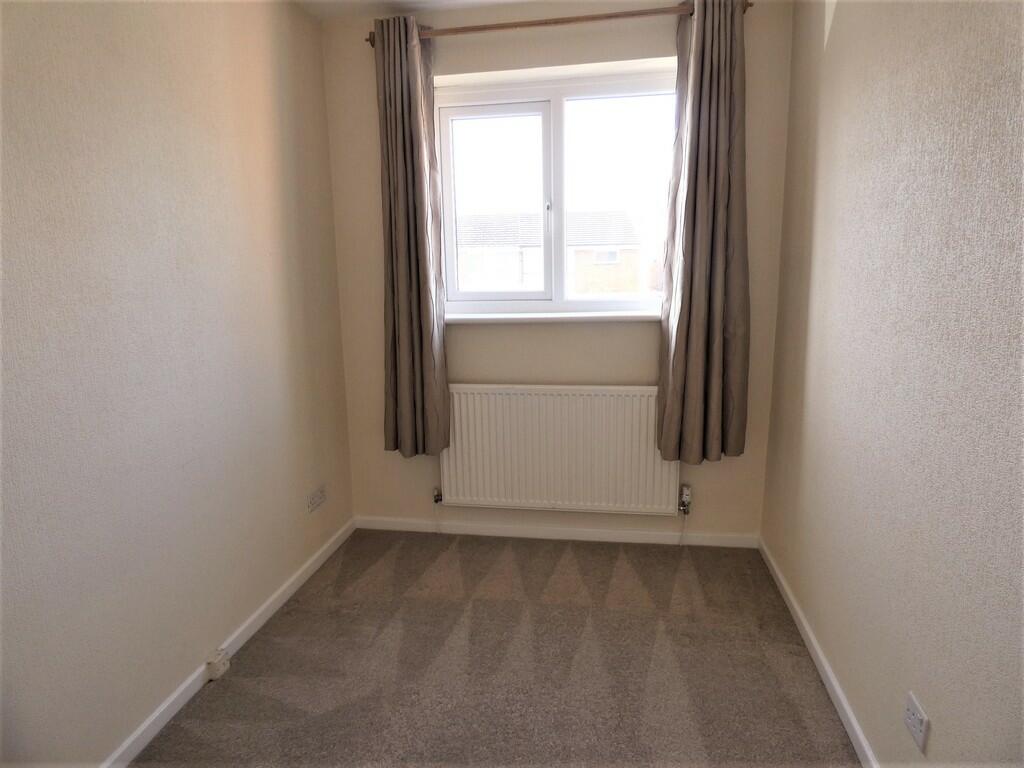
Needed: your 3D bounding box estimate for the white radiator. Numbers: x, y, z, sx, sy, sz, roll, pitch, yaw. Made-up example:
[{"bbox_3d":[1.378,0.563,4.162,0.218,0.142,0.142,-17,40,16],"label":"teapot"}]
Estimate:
[{"bbox_3d":[0.206,0.292,2.759,1.103,0.601,0.077,1,12,10],"label":"white radiator"}]

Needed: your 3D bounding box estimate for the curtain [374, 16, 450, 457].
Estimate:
[{"bbox_3d":[-0.459,-0.581,2.639,0.295,1.870,0.125,1,12,10],"label":"curtain"}]

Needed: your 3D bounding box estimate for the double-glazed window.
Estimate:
[{"bbox_3d":[0.211,-0.856,2.771,1.190,1.042,0.075,1,12,10],"label":"double-glazed window"}]

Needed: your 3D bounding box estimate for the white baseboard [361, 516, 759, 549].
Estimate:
[{"bbox_3d":[0.171,0.726,2.903,1.981,0.063,0.017,1,12,10],"label":"white baseboard"}]

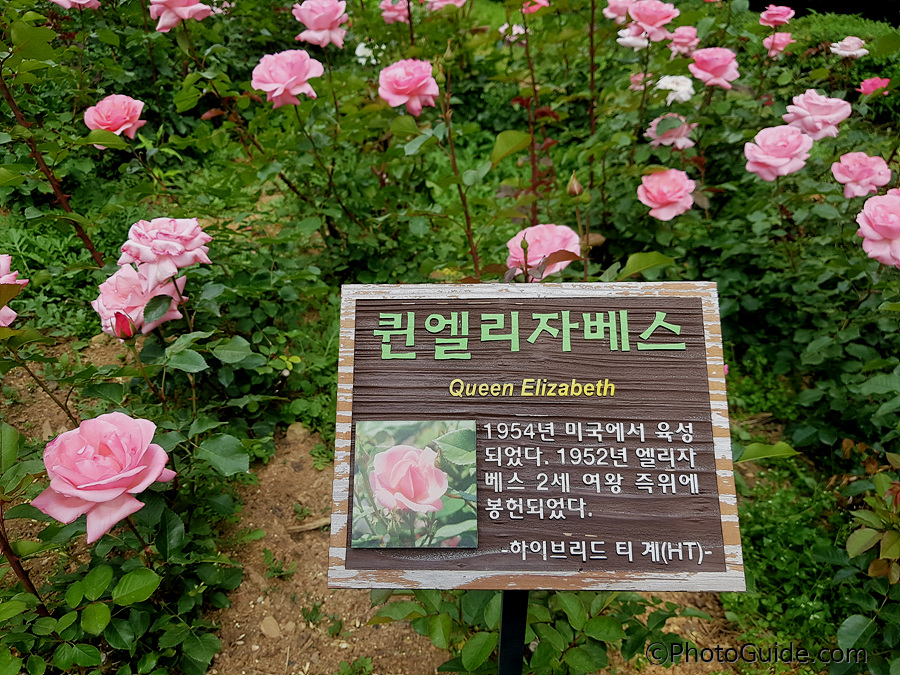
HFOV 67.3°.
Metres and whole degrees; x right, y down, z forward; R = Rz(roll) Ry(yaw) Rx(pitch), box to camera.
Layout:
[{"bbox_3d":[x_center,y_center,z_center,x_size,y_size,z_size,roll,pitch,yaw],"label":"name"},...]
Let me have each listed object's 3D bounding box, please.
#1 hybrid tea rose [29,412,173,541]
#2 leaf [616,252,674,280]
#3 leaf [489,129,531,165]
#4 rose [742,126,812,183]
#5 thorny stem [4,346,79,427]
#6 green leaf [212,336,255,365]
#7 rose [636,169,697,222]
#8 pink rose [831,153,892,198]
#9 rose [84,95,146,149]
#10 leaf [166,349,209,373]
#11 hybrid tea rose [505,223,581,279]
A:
[{"bbox_3d":[-0.266,0.105,0.530,0.110,0.066,0.103,-11,40,-19],"label":"hybrid tea rose"},{"bbox_3d":[0.240,-0.088,0.830,0.070,0.016,0.036,-22,37,-5],"label":"leaf"},{"bbox_3d":[0.085,-0.266,0.950,0.072,0.012,0.040,-35,76,-6],"label":"leaf"},{"bbox_3d":[0.479,-0.271,0.990,0.098,0.066,0.093,13,52,21],"label":"rose"},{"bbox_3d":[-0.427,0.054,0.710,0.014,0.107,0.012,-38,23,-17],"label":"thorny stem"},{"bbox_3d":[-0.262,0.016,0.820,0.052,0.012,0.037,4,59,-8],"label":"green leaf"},{"bbox_3d":[0.356,-0.237,1.120,0.090,0.063,0.086,9,56,16],"label":"rose"},{"bbox_3d":[0.657,-0.259,1.080,0.092,0.055,0.092,17,64,27],"label":"pink rose"},{"bbox_3d":[-0.523,-0.339,1.060,0.092,0.063,0.088,-13,57,-21],"label":"rose"},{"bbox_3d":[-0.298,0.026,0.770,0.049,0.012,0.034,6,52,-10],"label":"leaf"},{"bbox_3d":[0.122,-0.117,0.900,0.099,0.063,0.092,3,45,5],"label":"hybrid tea rose"}]

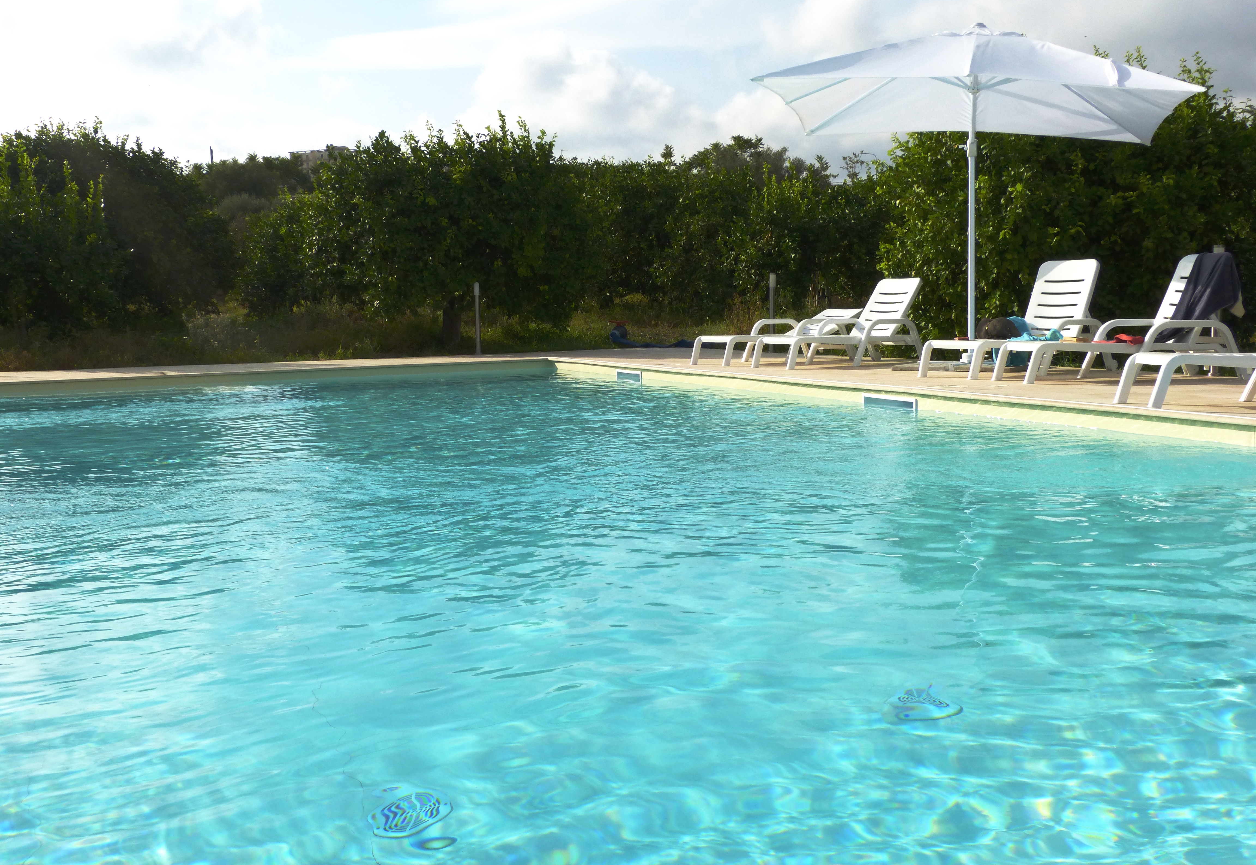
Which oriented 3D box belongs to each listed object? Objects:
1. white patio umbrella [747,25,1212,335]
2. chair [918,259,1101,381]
[{"bbox_3d":[2.963,-2.035,10.982,3.233,2.923,3.233,1,6,16],"label":"white patio umbrella"},{"bbox_3d":[2.993,-0.881,9.752,1.680,0.864,0.673,-5,7,-36],"label":"chair"}]

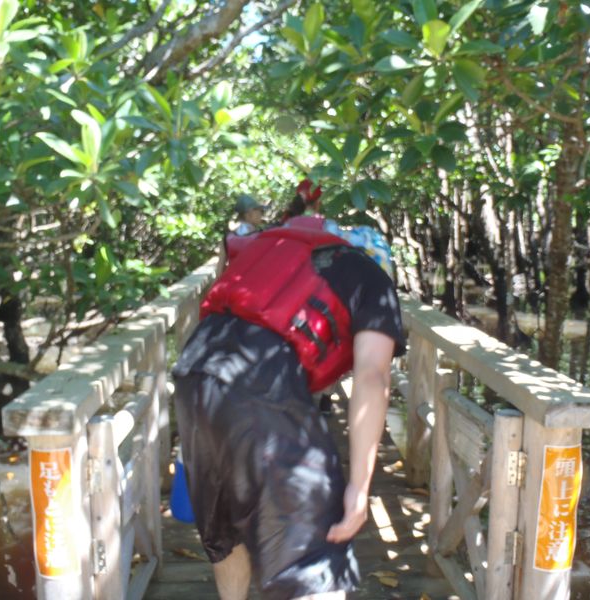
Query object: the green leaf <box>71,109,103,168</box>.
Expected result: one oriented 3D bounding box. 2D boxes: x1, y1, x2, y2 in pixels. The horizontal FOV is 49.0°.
[{"bbox_3d":[-0.564,-0.437,1.750,0.068,0.162,0.035,-16,8,-13],"label":"green leaf"}]

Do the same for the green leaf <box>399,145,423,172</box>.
[{"bbox_3d":[0.432,-0.525,2.400,0.085,0.108,0.035,1,8,10],"label":"green leaf"}]

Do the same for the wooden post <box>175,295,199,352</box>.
[{"bbox_3d":[-0.772,0.453,4.705,0.130,0.820,0.130,0,8,-3],"label":"wooden post"}]

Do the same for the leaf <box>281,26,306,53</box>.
[{"bbox_3d":[-0.004,-0.785,1.950,0.045,0.102,0.030,-43,6,15],"label":"leaf"}]

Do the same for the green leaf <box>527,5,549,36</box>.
[{"bbox_3d":[0.771,-0.885,2.050,0.063,0.101,0.030,3,8,20],"label":"green leaf"}]

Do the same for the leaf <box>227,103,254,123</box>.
[{"bbox_3d":[-0.211,-0.724,2.500,0.120,0.054,0.035,-25,6,3],"label":"leaf"}]

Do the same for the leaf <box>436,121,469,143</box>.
[{"bbox_3d":[0.584,-0.625,2.400,0.111,0.078,0.040,2,8,13],"label":"leaf"}]

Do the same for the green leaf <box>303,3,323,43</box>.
[{"bbox_3d":[0.056,-0.833,1.950,0.057,0.133,0.030,7,8,-1],"label":"green leaf"}]

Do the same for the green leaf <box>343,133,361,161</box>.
[{"bbox_3d":[0.218,-0.577,2.450,0.064,0.121,0.030,1,8,5],"label":"green leaf"}]

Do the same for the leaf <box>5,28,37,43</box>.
[{"bbox_3d":[-0.827,-0.797,1.950,0.105,0.039,0.040,-10,8,-19],"label":"leaf"}]

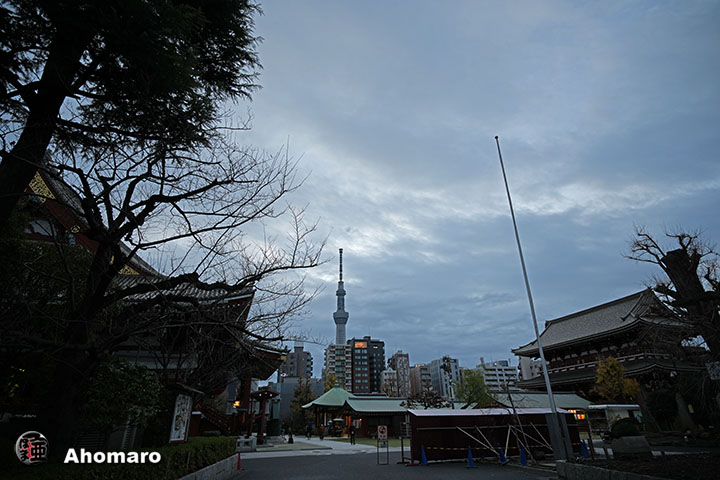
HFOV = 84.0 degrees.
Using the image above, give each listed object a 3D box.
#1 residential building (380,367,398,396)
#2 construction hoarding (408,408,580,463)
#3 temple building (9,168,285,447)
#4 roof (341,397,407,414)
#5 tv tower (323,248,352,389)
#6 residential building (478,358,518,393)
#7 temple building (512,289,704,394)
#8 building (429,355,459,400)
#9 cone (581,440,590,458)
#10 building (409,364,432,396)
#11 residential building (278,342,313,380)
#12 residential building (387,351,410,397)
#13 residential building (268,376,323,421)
[{"bbox_3d":[15.385,81.650,206.306,8.000,29.800,11.000,6,-26,-13],"label":"residential building"},{"bbox_3d":[7.304,10.539,22.019,10.100,2.350,1.600,5,-26,-14],"label":"construction hoarding"},{"bbox_3d":[-34.286,9.100,49.054,47.500,29.400,44.000,7,-26,-17],"label":"temple building"},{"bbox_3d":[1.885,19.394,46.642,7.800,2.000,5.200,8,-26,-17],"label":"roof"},{"bbox_3d":[-67.135,320.761,1422.246,68.000,634.000,68.000,0,-25,-3],"label":"tv tower"},{"bbox_3d":[83.585,89.706,232.093,19.000,35.000,13.000,2,-25,-6],"label":"residential building"},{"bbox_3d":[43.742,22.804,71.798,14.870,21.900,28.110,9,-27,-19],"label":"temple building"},{"bbox_3d":[47.448,82.560,216.567,11.000,36.000,16.000,2,-25,-6],"label":"building"},{"bbox_3d":[10.390,9.667,18.505,0.380,0.720,0.380,-12,-28,24],"label":"cone"},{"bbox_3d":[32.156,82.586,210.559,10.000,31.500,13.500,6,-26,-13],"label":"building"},{"bbox_3d":[-31.093,70.625,188.509,14.000,36.500,14.000,2,-25,-6],"label":"residential building"},{"bbox_3d":[20.215,78.794,210.537,8.500,38.500,15.000,6,-26,-13],"label":"residential building"},{"bbox_3d":[-25.936,67.131,163.053,21.000,21.000,14.000,2,-25,-6],"label":"residential building"}]

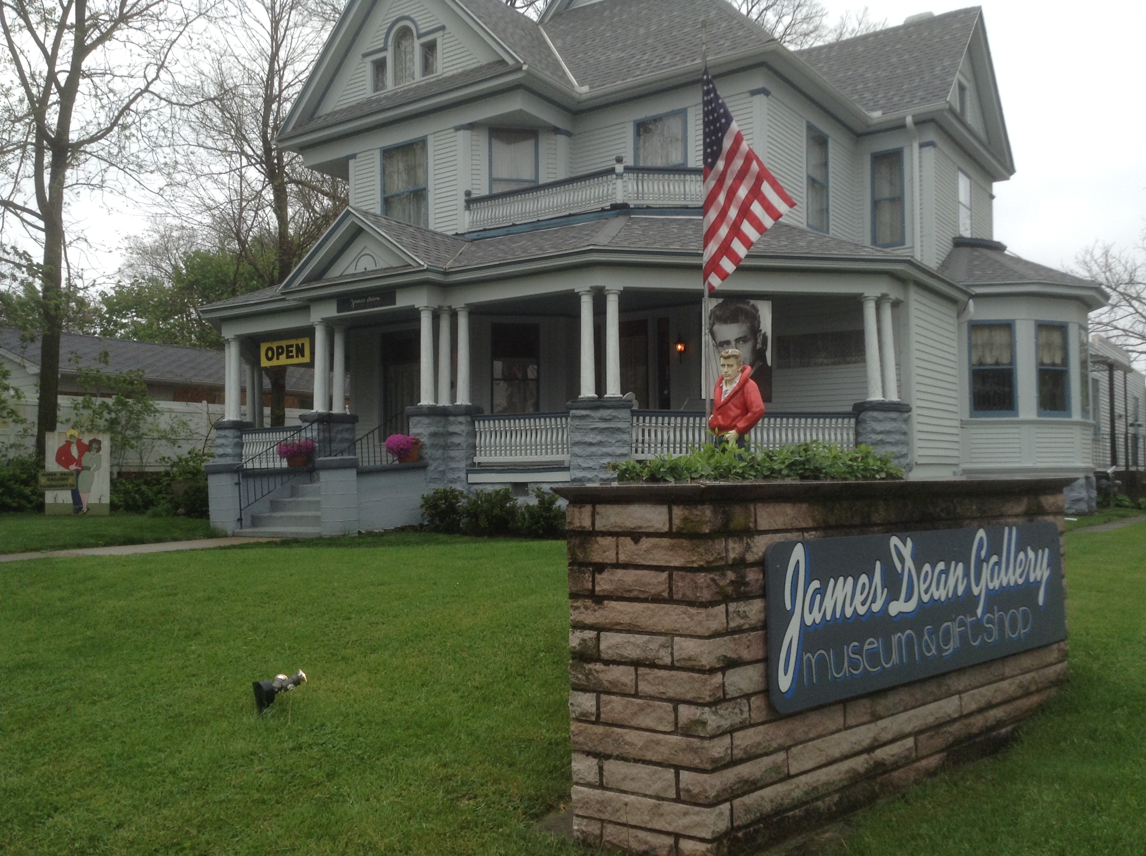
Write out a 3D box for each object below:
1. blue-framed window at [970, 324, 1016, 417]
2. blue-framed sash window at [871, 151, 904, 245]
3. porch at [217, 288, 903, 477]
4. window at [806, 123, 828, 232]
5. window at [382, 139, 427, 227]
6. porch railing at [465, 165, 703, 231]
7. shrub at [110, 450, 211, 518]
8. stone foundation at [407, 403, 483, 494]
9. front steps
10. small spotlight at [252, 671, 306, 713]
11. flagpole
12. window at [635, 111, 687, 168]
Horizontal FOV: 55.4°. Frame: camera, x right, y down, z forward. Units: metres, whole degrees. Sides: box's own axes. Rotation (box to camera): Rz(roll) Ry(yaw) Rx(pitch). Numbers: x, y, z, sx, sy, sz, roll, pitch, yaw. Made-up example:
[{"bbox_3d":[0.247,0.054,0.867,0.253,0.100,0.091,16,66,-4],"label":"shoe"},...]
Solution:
[{"bbox_3d":[7.584,-1.067,19.700,0.830,1.700,0.130,-1,-3,1],"label":"blue-framed window"},{"bbox_3d":[5.982,-4.362,20.718,0.666,1.842,0.130,-2,-3,34],"label":"blue-framed sash window"},{"bbox_3d":[-0.741,-0.437,17.615,10.927,2.744,4.214,-2,-3,34],"label":"porch"},{"bbox_3d":[4.354,-4.413,19.357,0.140,1.860,1.005,-2,-3,36],"label":"window"},{"bbox_3d":[-3.121,-4.360,20.203,1.190,1.840,0.140,-2,-3,36],"label":"window"},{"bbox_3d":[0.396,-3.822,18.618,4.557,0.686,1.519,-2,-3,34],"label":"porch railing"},{"bbox_3d":[-7.656,1.058,20.300,1.700,1.250,1.200,-2,-3,34],"label":"shrub"},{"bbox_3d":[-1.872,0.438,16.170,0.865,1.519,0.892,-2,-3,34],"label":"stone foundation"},{"bbox_3d":[-4.000,1.226,16.773,2.000,0.820,1.350,-2,-3,36],"label":"front steps"},{"bbox_3d":[-1.438,1.297,5.350,0.240,0.220,0.170,1,-3,-30],"label":"small spotlight"},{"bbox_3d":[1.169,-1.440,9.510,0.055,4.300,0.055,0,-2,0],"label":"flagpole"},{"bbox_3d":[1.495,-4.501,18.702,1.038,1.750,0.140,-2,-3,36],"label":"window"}]

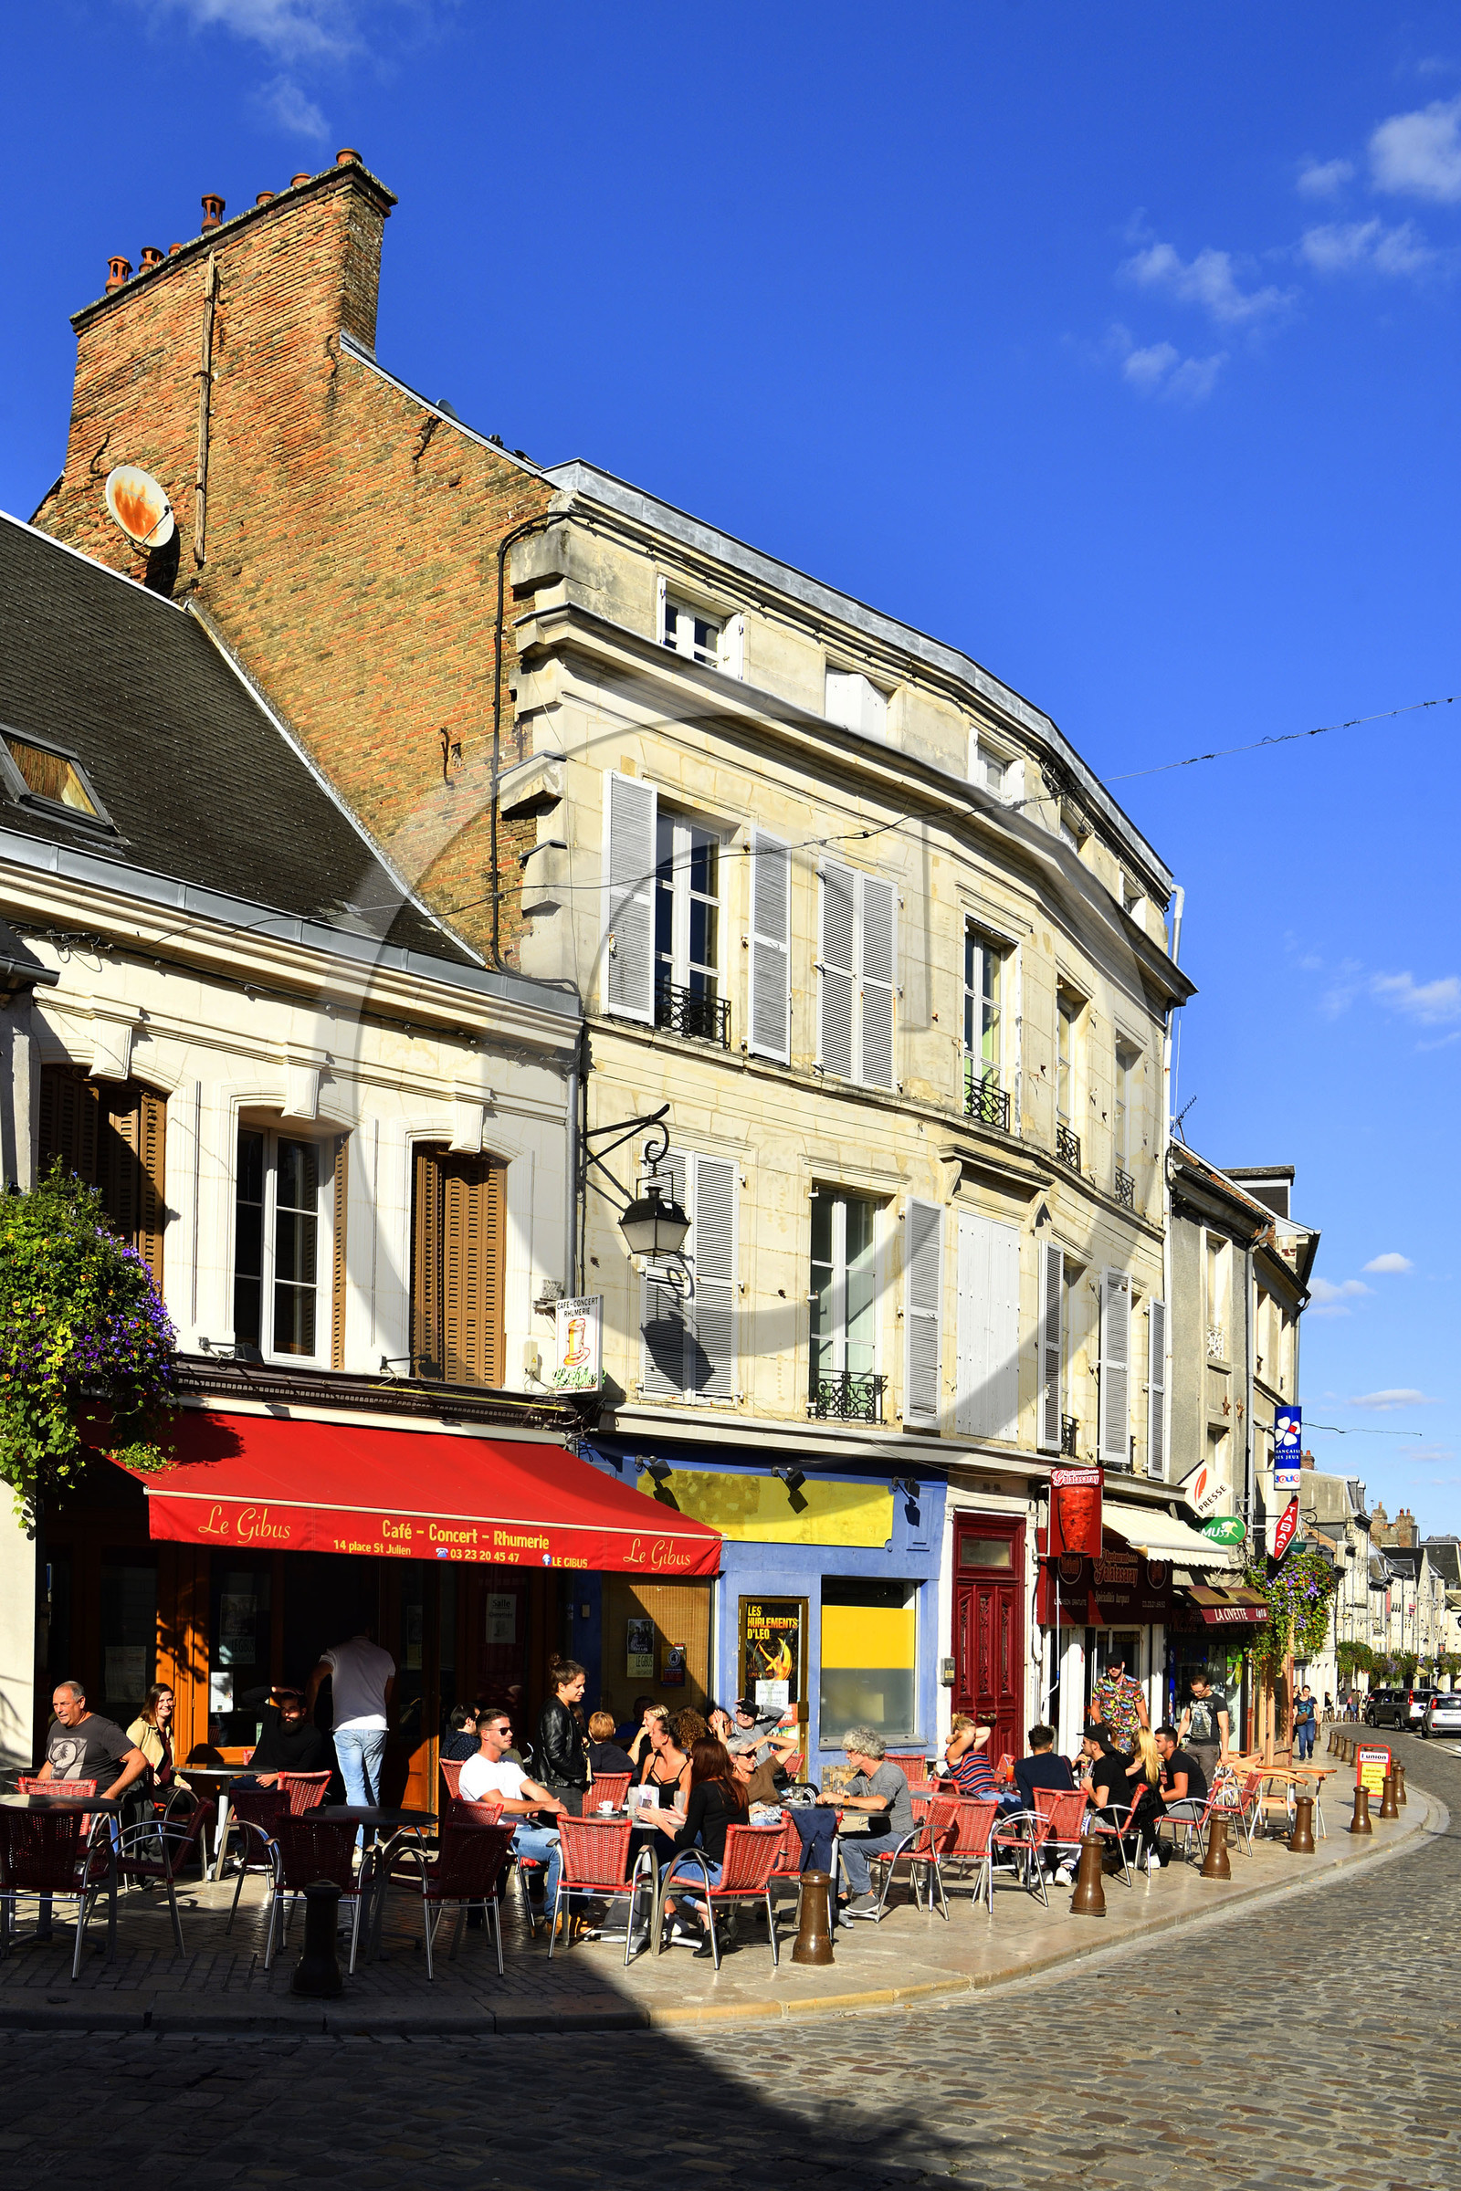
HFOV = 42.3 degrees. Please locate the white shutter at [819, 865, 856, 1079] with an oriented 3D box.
[{"bbox_3d":[1.111,-1.284,19.600,0.520,2.220,0.060,11,-17,-40],"label":"white shutter"}]

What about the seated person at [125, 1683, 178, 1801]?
[{"bbox_3d":[-3.449,4.263,11.585,0.660,1.240,0.470,-12,-21,36],"label":"seated person"}]

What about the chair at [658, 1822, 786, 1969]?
[{"bbox_3d":[-0.047,4.560,10.854,0.560,0.760,0.600,11,-19,-31],"label":"chair"}]

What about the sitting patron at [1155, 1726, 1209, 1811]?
[{"bbox_3d":[4.027,6.284,16.932,0.780,1.270,0.500,-2,-9,14],"label":"sitting patron"}]

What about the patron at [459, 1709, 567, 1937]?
[{"bbox_3d":[-1.329,4.445,11.526,0.780,1.320,0.540,-6,-11,37],"label":"patron"}]

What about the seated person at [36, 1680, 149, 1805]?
[{"bbox_3d":[-4.091,4.402,12.100,0.640,1.280,0.800,-6,-15,26],"label":"seated person"}]

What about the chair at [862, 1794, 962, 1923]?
[{"bbox_3d":[1.231,5.386,13.322,0.600,0.760,0.560,6,-17,-17],"label":"chair"}]

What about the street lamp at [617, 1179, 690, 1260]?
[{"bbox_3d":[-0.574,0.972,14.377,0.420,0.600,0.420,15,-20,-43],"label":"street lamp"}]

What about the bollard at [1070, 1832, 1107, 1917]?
[{"bbox_3d":[2.466,5.367,13.000,0.240,0.540,0.240,1,-16,0],"label":"bollard"}]

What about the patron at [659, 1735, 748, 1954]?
[{"bbox_3d":[-0.170,4.378,11.016,0.480,1.240,0.750,8,-12,-40],"label":"patron"}]

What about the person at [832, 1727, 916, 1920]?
[{"bbox_3d":[0.949,4.917,12.750,0.820,1.270,0.520,-4,-10,28],"label":"person"}]

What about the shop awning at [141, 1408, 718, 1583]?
[{"bbox_3d":[-2.141,2.499,12.157,4.400,1.100,1.700,14,-20,-43],"label":"shop awning"}]

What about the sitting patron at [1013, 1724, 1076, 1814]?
[{"bbox_3d":[2.555,5.754,15.300,0.520,1.260,0.750,-2,-9,16],"label":"sitting patron"}]

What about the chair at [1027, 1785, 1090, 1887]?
[{"bbox_3d":[2.595,5.858,14.892,0.560,0.800,0.570,-2,-10,19],"label":"chair"}]

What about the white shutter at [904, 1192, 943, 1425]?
[{"bbox_3d":[1.772,1.991,17.349,0.500,2.040,0.070,13,-19,-40],"label":"white shutter"}]

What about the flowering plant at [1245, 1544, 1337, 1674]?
[{"bbox_3d":[9.795,8.938,33.000,1.450,2.150,1.300,-2,-17,10],"label":"flowering plant"}]

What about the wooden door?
[{"bbox_3d":[2.419,5.428,17.646,0.950,2.950,0.140,6,-11,-31],"label":"wooden door"}]

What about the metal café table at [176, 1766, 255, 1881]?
[{"bbox_3d":[-3.551,5.113,13.260,0.700,0.750,0.700,1,-9,0],"label":"metal café table"}]

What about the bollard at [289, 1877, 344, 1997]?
[{"bbox_3d":[-2.057,4.185,9.384,0.260,0.570,0.260,1,-9,0],"label":"bollard"}]

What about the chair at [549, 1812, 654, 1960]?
[{"bbox_3d":[-0.747,4.649,11.100,0.550,0.790,0.560,-5,-14,19],"label":"chair"}]

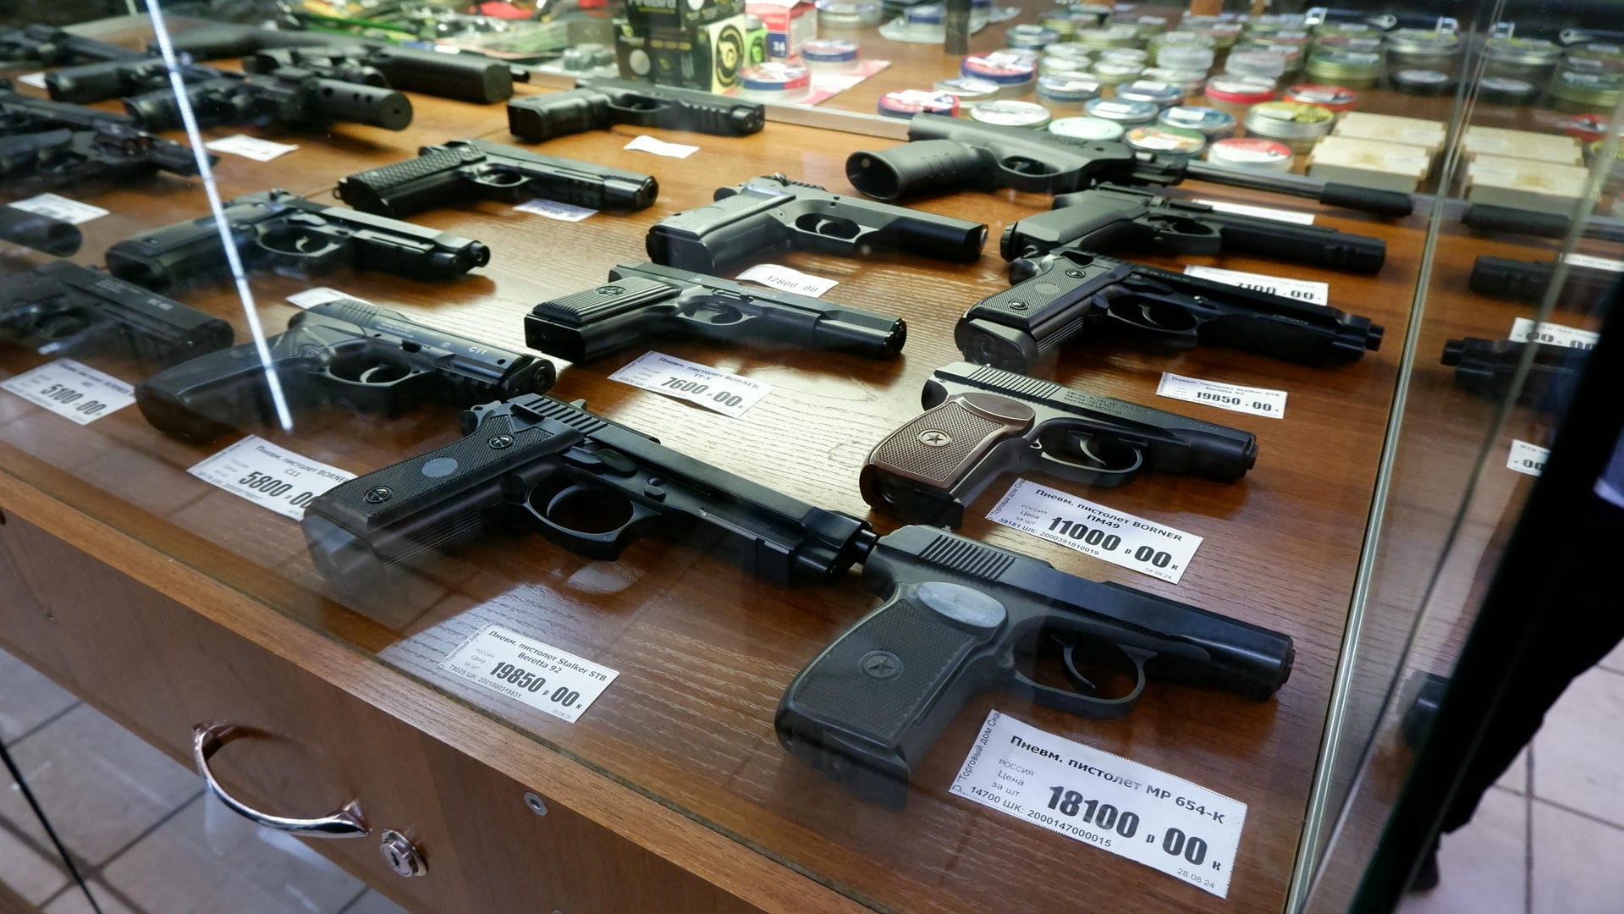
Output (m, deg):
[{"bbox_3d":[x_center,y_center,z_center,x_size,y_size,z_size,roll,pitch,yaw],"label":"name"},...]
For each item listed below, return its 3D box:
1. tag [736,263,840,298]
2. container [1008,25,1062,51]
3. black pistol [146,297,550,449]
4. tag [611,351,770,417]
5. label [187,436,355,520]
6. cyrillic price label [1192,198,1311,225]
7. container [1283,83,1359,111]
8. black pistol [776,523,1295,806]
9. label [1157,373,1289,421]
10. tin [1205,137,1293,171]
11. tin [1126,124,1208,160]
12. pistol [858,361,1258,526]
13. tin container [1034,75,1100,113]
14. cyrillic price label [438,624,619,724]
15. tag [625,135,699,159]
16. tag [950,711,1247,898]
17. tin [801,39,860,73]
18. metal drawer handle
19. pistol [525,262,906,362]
[{"bbox_3d":[-0.015,-0.115,0.647,0.062,0.006,0.027,17,38,24],"label":"tag"},{"bbox_3d":[0.270,-0.508,1.201,0.061,0.017,0.061,6,35,10],"label":"container"},{"bbox_3d":[-0.246,-0.041,0.521,0.184,0.034,0.124,17,39,23],"label":"black pistol"},{"bbox_3d":[-0.065,-0.040,0.538,0.085,0.005,0.037,18,39,25],"label":"tag"},{"bbox_3d":[-0.260,0.008,0.481,0.087,0.002,0.038,18,40,24],"label":"label"},{"bbox_3d":[0.330,-0.181,0.742,0.087,0.002,0.038,13,38,17],"label":"cyrillic price label"},{"bbox_3d":[0.452,-0.314,0.885,0.061,0.020,0.061,17,39,24],"label":"container"},{"bbox_3d":[0.082,0.080,0.352,0.165,0.033,0.128,15,38,20],"label":"black pistol"},{"bbox_3d":[0.215,-0.033,0.521,0.063,0.003,0.027,13,38,20],"label":"label"},{"bbox_3d":[0.352,-0.237,0.796,0.059,0.021,0.059,13,37,20],"label":"tin"},{"bbox_3d":[0.283,-0.248,0.795,0.061,0.014,0.061,0,36,0],"label":"tin"},{"bbox_3d":[0.112,0.007,0.442,0.162,0.031,0.125,13,34,20],"label":"pistol"},{"bbox_3d":[0.241,-0.342,0.933,0.059,0.020,0.059,-1,35,1],"label":"tin container"},{"bbox_3d":[-0.106,0.080,0.371,0.063,0.003,0.027,15,38,22],"label":"cyrillic price label"},{"bbox_3d":[-0.130,-0.267,0.858,0.063,0.008,0.028,17,39,24],"label":"tag"},{"bbox_3d":[0.097,0.114,0.332,0.087,0.002,0.038,16,39,22],"label":"tag"},{"bbox_3d":[0.021,-0.427,1.060,0.063,0.020,0.063,-1,35,1],"label":"tin"},{"bbox_3d":[-0.257,0.151,0.454,0.121,0.022,0.025,17,39,24],"label":"metal drawer handle"},{"bbox_3d":[-0.050,-0.078,0.575,0.198,0.031,0.112,14,38,19],"label":"pistol"}]

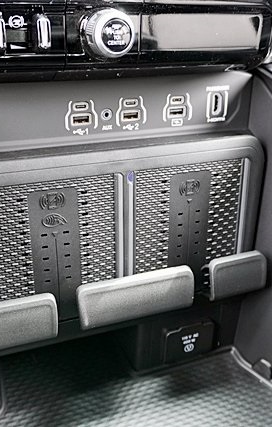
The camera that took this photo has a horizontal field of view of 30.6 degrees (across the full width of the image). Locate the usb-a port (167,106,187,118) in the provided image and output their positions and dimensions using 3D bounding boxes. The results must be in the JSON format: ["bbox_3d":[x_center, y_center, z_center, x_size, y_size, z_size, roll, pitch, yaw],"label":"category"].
[{"bbox_3d":[0.033,-0.086,0.421,0.017,0.008,0.008,-9,16,-21],"label":"usb-a port"}]

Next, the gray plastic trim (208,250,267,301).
[{"bbox_3d":[0.093,0.057,0.463,0.056,0.035,0.016,-9,23,-21],"label":"gray plastic trim"}]

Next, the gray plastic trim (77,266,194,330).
[{"bbox_3d":[0.002,0.070,0.427,0.103,0.035,0.016,-9,23,-21],"label":"gray plastic trim"}]

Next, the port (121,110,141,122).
[{"bbox_3d":[-0.005,-0.080,0.407,0.017,0.008,0.008,-9,16,-21],"label":"port"}]

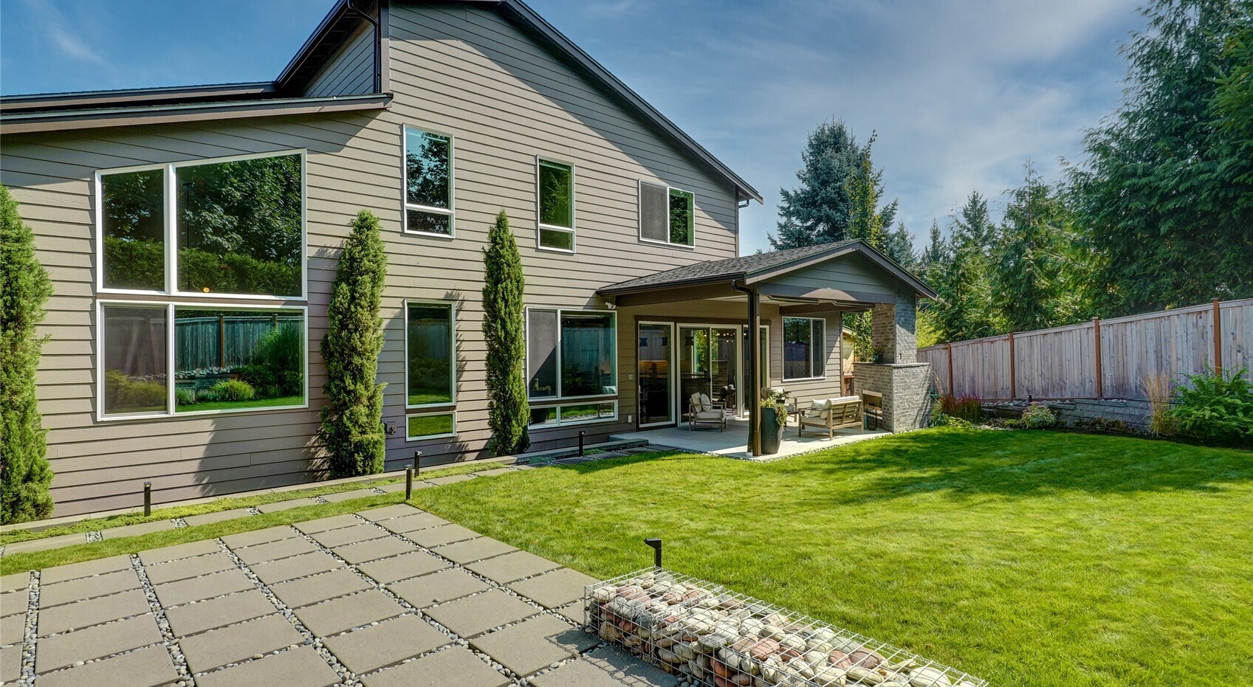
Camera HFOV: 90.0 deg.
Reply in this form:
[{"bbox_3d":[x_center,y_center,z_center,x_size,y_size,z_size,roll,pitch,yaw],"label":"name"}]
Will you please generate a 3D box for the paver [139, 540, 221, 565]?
[{"bbox_3d":[-4.316,2.039,6.067,0.606,0.050,0.606,0,-2,-42],"label":"paver"}]

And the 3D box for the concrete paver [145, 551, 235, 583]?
[{"bbox_3d":[-3.922,2.047,5.649,0.605,0.055,0.605,0,-1,-43],"label":"concrete paver"}]

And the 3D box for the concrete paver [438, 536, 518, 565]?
[{"bbox_3d":[-1.439,1.989,5.950,0.606,0.050,0.606,0,-2,-42],"label":"concrete paver"}]

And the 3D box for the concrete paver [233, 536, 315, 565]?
[{"bbox_3d":[-3.379,2.029,6.044,0.605,0.050,0.605,0,-2,-42],"label":"concrete paver"}]

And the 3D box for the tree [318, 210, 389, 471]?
[{"bbox_3d":[-4.073,0.037,9.421,0.950,4.024,0.920,0,0,-42],"label":"tree"}]

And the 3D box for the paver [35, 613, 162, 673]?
[{"bbox_3d":[-3.458,1.986,4.119,0.605,0.050,0.605,0,-2,-42],"label":"paver"}]

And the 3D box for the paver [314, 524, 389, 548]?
[{"bbox_3d":[-2.904,2.047,6.585,0.605,0.055,0.605,0,-1,-43],"label":"paver"}]

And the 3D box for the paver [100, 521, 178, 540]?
[{"bbox_3d":[-5.382,2.090,6.912,0.605,0.050,0.605,0,-2,-42],"label":"paver"}]

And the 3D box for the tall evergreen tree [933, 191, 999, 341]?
[{"bbox_3d":[13.596,-2.030,25.003,2.800,8.294,2.800,0,0,-42],"label":"tall evergreen tree"}]

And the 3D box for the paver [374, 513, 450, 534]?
[{"bbox_3d":[-2.385,2.047,7.061,0.605,0.055,0.605,0,-1,-43],"label":"paver"}]

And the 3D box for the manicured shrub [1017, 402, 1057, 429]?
[{"bbox_3d":[9.594,1.689,14.600,0.920,0.640,0.880,-1,-1,33],"label":"manicured shrub"}]

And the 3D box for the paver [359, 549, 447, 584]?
[{"bbox_3d":[-1.979,2.019,5.579,0.605,0.055,0.605,0,-1,-43],"label":"paver"}]

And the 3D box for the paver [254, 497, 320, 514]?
[{"bbox_3d":[-4.265,2.094,7.934,0.600,0.050,0.580,0,0,-42],"label":"paver"}]

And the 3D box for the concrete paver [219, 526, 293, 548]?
[{"bbox_3d":[-3.841,2.050,6.548,0.605,0.050,0.605,0,-2,-42],"label":"concrete paver"}]

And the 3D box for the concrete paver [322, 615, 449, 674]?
[{"bbox_3d":[-1.539,1.950,4.033,0.605,0.050,0.605,0,-2,-42],"label":"concrete paver"}]

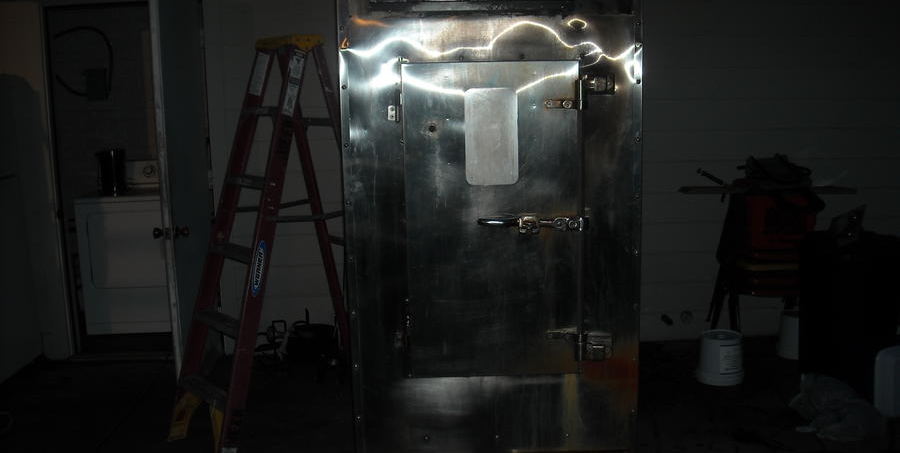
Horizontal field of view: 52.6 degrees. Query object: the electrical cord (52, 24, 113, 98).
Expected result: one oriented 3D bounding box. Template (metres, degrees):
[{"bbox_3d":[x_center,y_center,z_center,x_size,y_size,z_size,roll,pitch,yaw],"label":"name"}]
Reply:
[{"bbox_3d":[-2.520,-1.124,6.240,0.440,0.500,0.060,-1,9,-1],"label":"electrical cord"}]

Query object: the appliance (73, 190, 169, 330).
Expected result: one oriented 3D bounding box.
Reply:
[{"bbox_3d":[-1.967,0.155,6.040,0.690,0.950,0.680,-1,9,-1],"label":"appliance"}]

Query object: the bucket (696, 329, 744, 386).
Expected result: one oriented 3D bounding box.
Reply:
[{"bbox_3d":[1.392,0.669,4.670,0.235,0.230,0.235,-1,9,0],"label":"bucket"}]

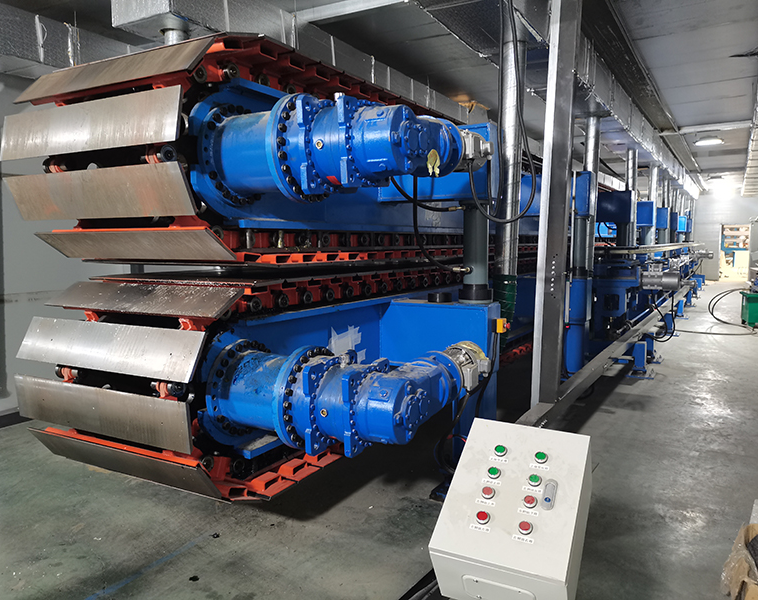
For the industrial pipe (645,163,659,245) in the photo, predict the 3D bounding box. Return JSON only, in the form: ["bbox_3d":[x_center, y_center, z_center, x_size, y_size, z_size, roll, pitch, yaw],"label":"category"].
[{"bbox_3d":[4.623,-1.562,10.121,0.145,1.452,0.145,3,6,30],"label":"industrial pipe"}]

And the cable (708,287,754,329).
[{"bbox_3d":[6.147,0.119,10.503,0.657,0.676,0.400,3,6,30],"label":"cable"}]

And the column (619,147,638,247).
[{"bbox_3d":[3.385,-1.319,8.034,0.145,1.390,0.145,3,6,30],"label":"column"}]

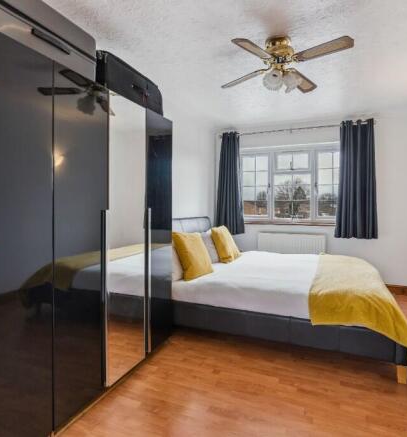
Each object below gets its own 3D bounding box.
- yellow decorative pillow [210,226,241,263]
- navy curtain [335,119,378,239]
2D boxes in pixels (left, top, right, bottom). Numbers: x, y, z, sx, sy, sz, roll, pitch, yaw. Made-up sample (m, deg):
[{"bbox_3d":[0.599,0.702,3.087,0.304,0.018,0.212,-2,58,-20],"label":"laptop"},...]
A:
[{"bbox_3d":[0.265,0.296,3.773,0.150,0.430,0.430,-27,-12,29],"label":"yellow decorative pillow"},{"bbox_3d":[2.127,-0.531,4.263,0.510,1.600,0.140,1,3,23],"label":"navy curtain"}]

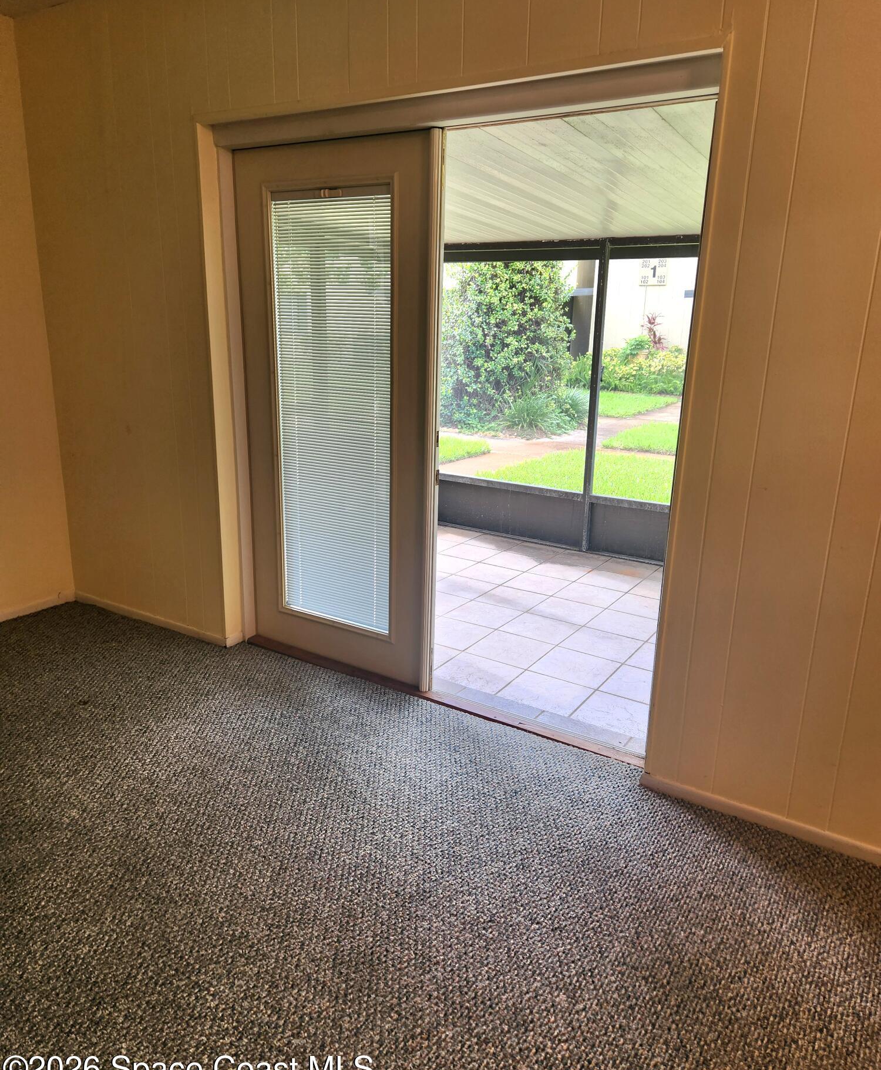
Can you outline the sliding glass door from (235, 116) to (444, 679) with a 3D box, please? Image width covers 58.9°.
[{"bbox_3d":[-0.410,-0.436,3.051,0.952,2.008,0.060,11,18,31],"label":"sliding glass door"}]

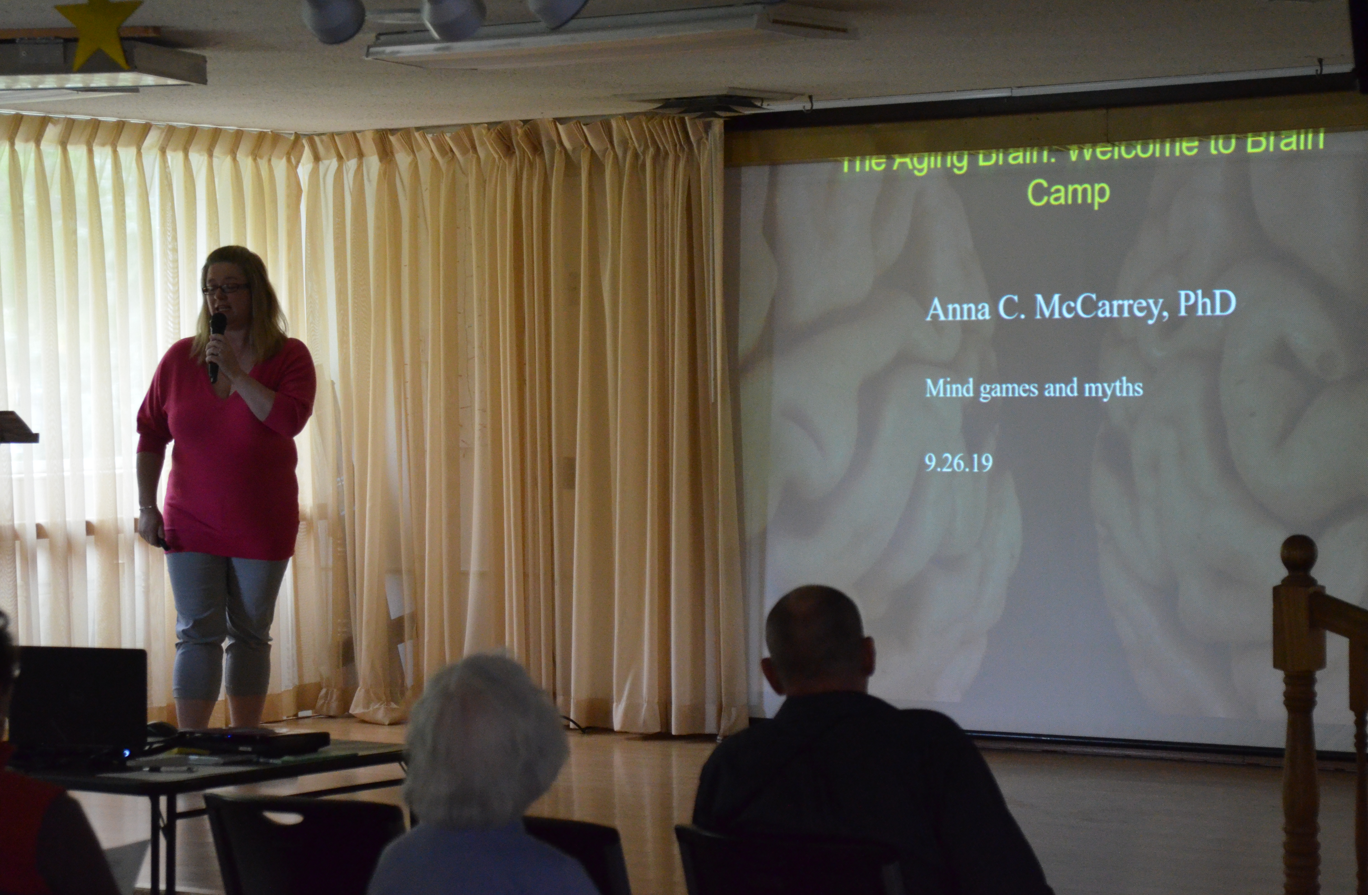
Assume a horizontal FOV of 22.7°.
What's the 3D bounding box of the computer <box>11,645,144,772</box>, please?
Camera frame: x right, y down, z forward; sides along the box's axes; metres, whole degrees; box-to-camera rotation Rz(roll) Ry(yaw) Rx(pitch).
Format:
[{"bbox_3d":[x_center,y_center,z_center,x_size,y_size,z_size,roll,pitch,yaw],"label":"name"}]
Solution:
[{"bbox_3d":[-1.317,0.572,7.773,0.370,0.250,0.260,0,1,19],"label":"computer"}]

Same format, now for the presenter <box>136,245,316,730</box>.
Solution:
[{"bbox_3d":[-1.456,0.192,10.850,0.570,1.660,0.420,-1,1,6],"label":"presenter"}]

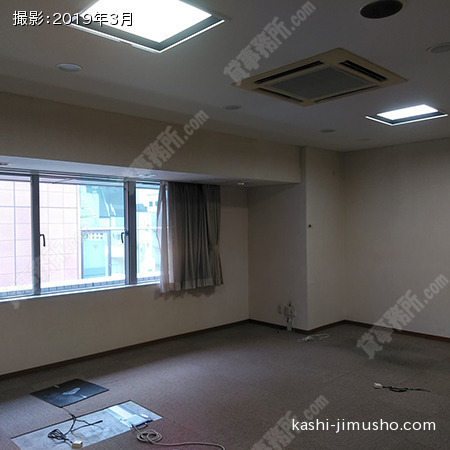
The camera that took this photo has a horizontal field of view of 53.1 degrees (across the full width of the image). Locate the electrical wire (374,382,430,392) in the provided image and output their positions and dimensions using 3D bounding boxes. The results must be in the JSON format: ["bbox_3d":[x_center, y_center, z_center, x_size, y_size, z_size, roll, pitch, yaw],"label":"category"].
[{"bbox_3d":[1.630,1.498,4.145,0.490,0.035,0.120,-1,0,15],"label":"electrical wire"}]

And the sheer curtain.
[{"bbox_3d":[-0.441,0.146,6.113,1.080,1.420,0.150,-1,0,-44],"label":"sheer curtain"}]

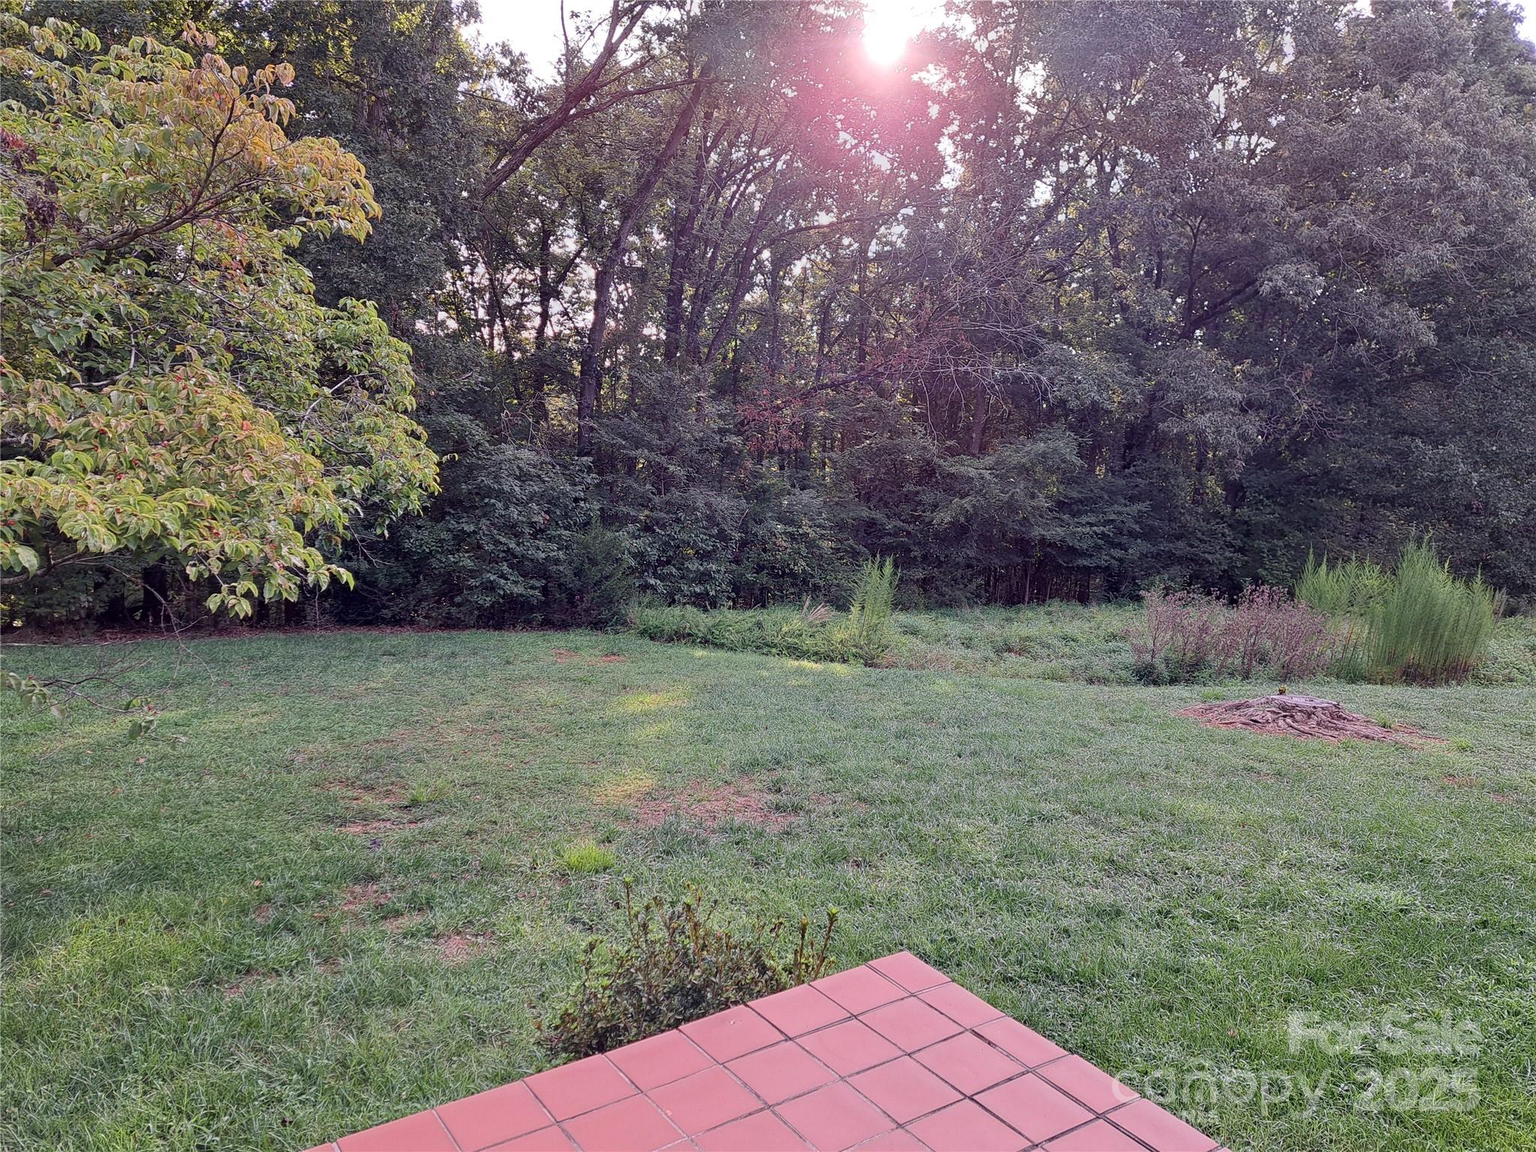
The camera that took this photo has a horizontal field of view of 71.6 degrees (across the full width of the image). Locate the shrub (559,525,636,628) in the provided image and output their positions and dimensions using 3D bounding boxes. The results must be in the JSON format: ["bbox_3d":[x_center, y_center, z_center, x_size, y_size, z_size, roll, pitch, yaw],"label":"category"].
[{"bbox_3d":[-2.400,0.008,15.000,1.080,1.460,1.080,0,6,-9],"label":"shrub"}]

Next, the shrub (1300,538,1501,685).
[{"bbox_3d":[6.538,0.353,11.000,1.770,1.500,1.400,5,7,31],"label":"shrub"}]

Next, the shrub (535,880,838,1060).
[{"bbox_3d":[-0.290,1.175,3.170,0.840,0.530,0.600,-3,8,-34],"label":"shrub"}]

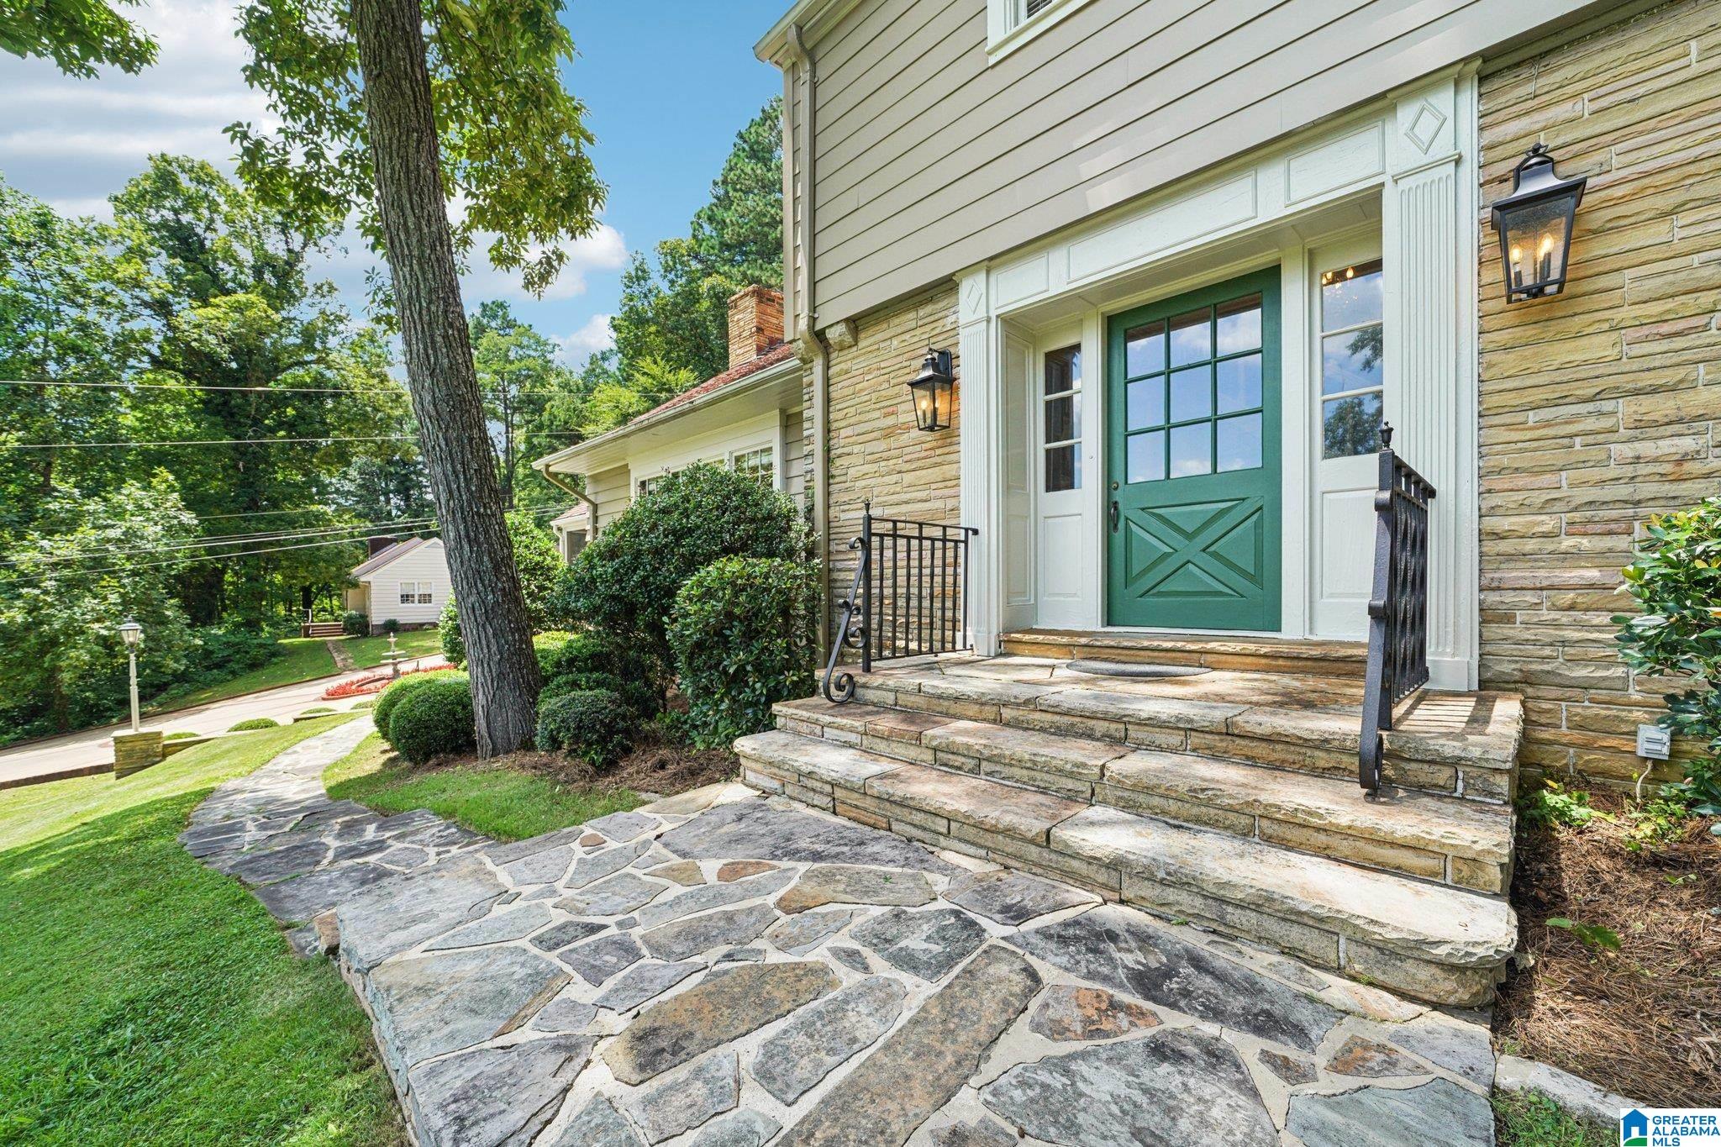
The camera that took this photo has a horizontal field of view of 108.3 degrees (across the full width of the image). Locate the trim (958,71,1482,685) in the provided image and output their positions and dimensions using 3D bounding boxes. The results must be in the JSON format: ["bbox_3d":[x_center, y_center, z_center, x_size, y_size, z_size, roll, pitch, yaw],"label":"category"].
[{"bbox_3d":[1.669,-0.765,3.460,2.520,2.580,0.340,-1,0,44],"label":"trim"}]

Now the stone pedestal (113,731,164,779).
[{"bbox_3d":[-10.573,2.659,9.100,0.460,0.620,0.440,0,0,-33],"label":"stone pedestal"}]

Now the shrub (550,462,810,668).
[{"bbox_3d":[-1.521,0.045,5.150,2.050,1.900,1.850,-1,-1,43],"label":"shrub"}]

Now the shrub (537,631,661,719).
[{"bbox_3d":[-2.030,0.771,4.750,0.950,0.700,0.900,-1,-1,43],"label":"shrub"}]

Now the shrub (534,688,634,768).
[{"bbox_3d":[-1.712,0.958,3.850,0.580,0.500,0.560,-1,-1,43],"label":"shrub"}]

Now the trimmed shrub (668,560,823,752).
[{"bbox_3d":[-0.767,0.508,4.050,0.970,1.160,0.950,0,-1,0],"label":"trimmed shrub"}]

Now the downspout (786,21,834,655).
[{"bbox_3d":[-0.443,-1.777,5.148,0.110,5.140,0.400,-1,0,44],"label":"downspout"}]

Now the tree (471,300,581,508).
[{"bbox_3d":[-19.901,-6.964,36.000,5.800,16.929,5.800,0,0,0],"label":"tree"}]

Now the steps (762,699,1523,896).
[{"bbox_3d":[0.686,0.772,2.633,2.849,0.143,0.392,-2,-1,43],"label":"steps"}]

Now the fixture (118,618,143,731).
[{"bbox_3d":[-12.324,1.716,10.500,0.250,1.930,0.250,-1,-1,43],"label":"fixture"}]

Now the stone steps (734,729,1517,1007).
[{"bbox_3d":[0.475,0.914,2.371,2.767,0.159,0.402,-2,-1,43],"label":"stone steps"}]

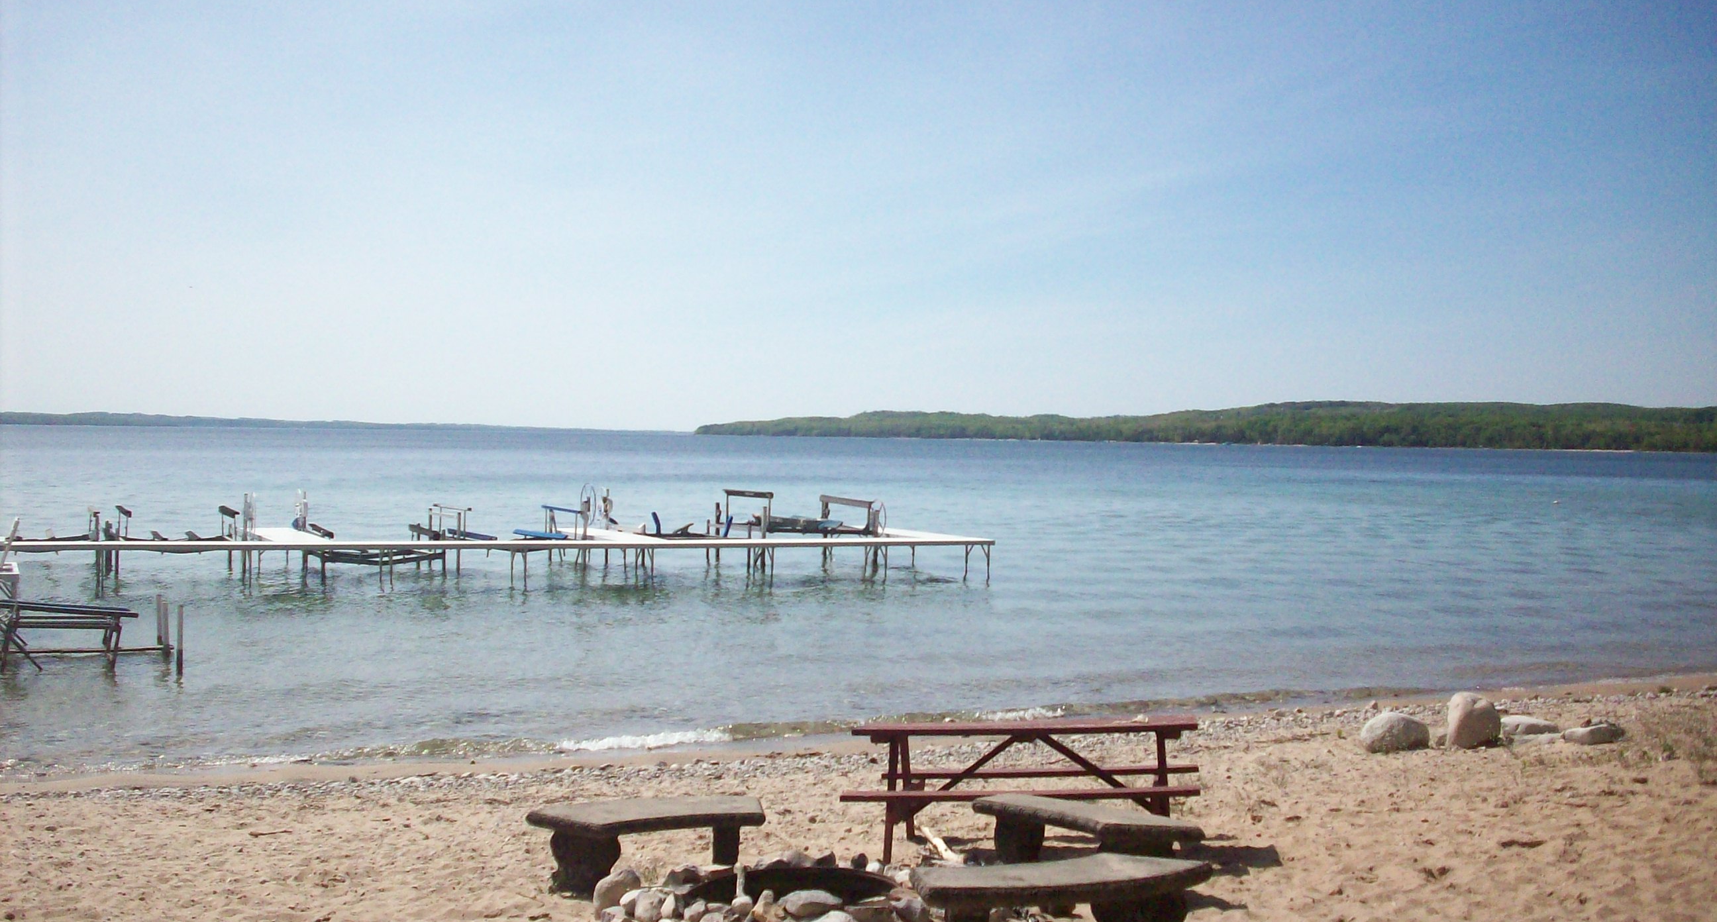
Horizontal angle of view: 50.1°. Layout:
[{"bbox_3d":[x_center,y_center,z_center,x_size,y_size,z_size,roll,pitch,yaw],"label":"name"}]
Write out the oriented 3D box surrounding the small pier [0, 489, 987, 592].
[{"bbox_3d":[-8.650,1.720,43.900,23.300,2.200,7.200,0,1,-24],"label":"small pier"}]

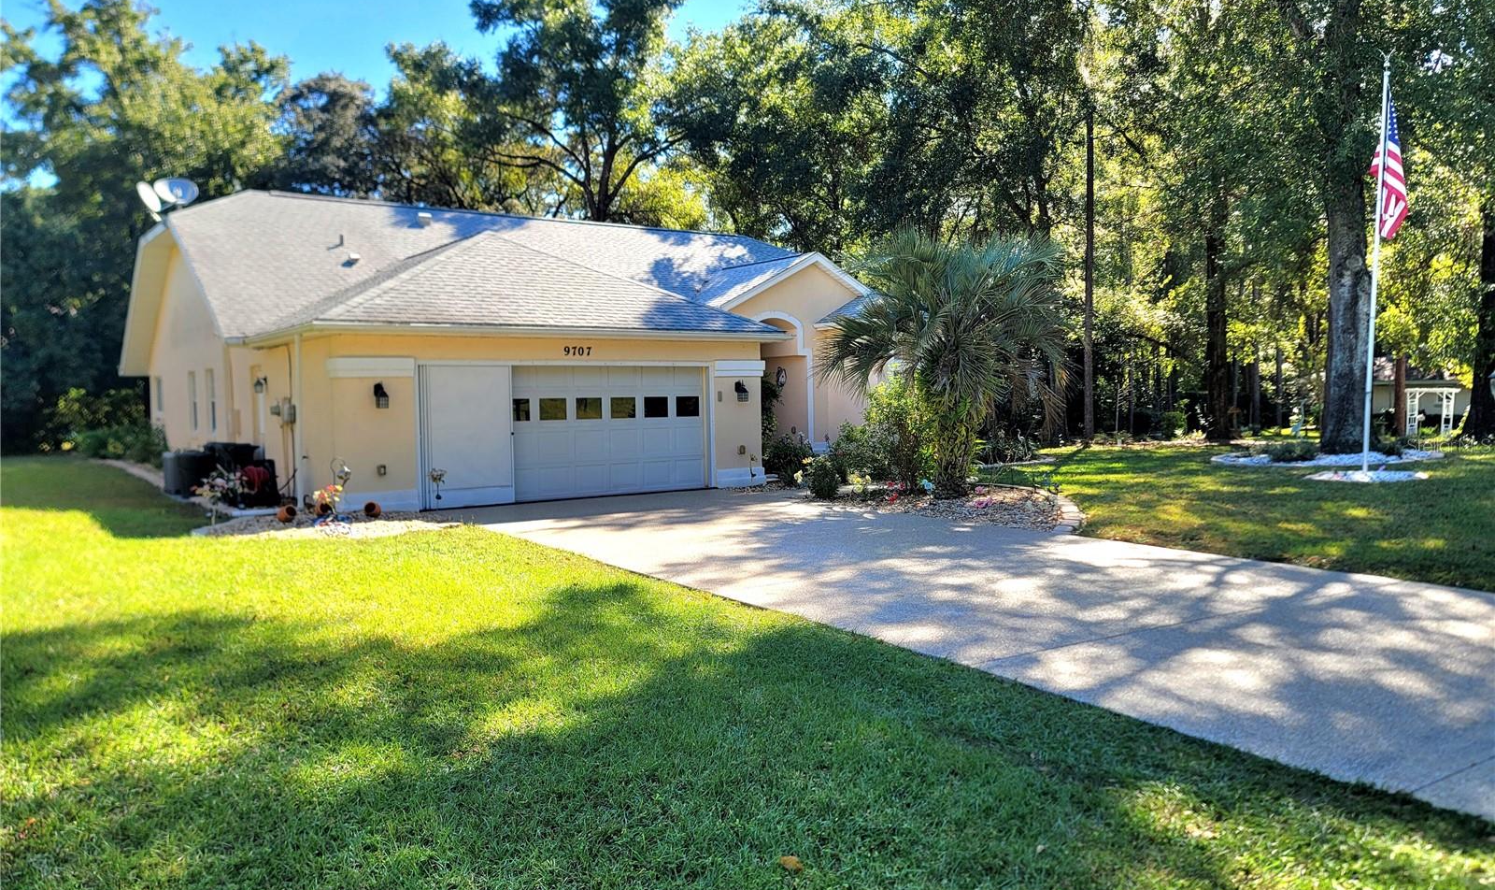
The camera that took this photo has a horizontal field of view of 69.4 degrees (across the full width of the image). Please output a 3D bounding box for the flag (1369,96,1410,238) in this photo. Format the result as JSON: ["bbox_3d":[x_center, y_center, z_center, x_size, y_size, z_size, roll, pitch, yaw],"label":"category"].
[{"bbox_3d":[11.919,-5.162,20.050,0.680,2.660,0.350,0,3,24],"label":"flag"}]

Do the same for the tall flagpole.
[{"bbox_3d":[11.702,-3.364,20.100,0.110,7.770,0.110,3,3,24],"label":"tall flagpole"}]

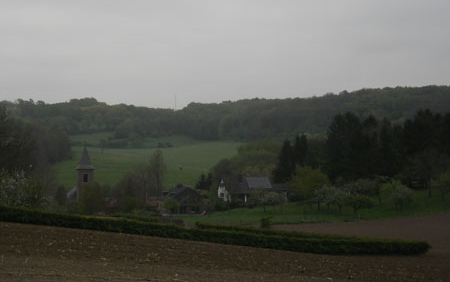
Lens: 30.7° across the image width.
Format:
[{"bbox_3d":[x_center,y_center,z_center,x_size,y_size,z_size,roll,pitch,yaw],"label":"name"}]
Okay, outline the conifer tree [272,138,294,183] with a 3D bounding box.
[{"bbox_3d":[17.430,6.590,240.000,7.000,14.800,7.000,0,0,0],"label":"conifer tree"}]

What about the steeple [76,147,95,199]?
[{"bbox_3d":[-45.120,11.320,265.000,5.500,19.000,5.500,0,0,-19],"label":"steeple"}]

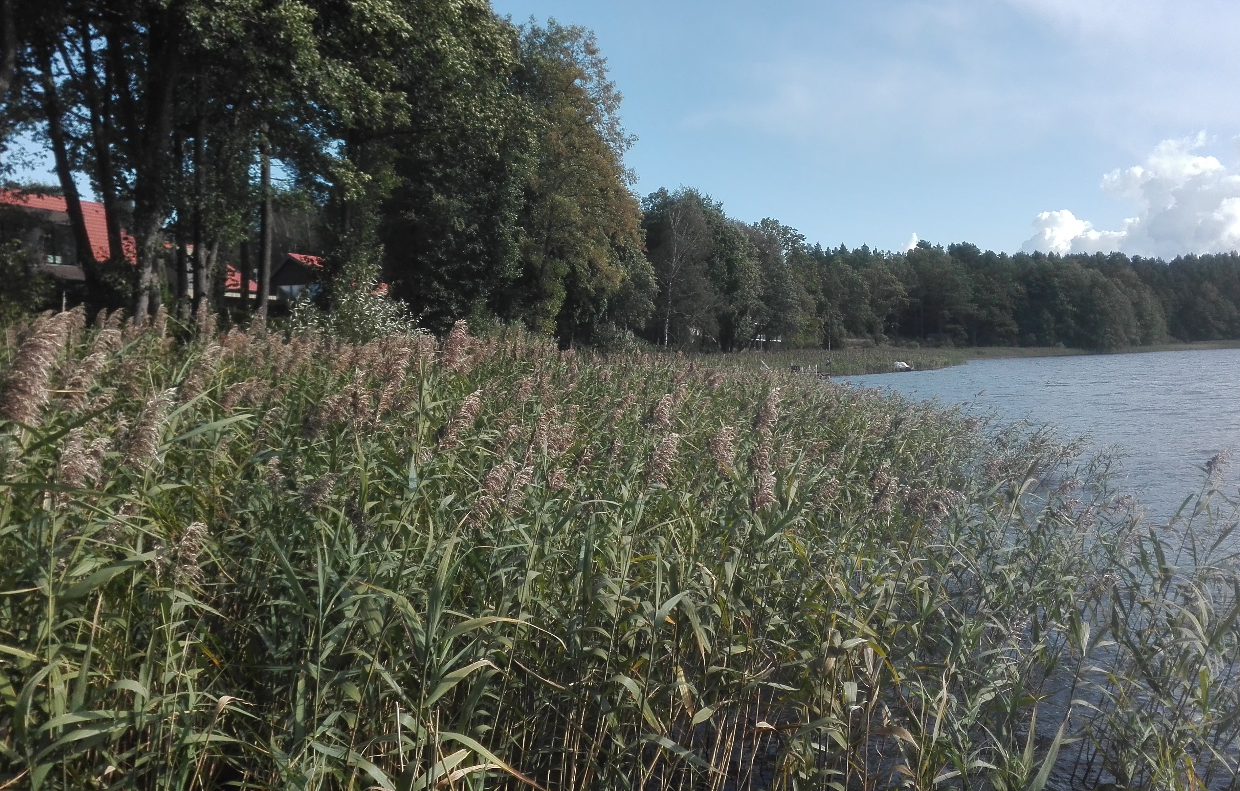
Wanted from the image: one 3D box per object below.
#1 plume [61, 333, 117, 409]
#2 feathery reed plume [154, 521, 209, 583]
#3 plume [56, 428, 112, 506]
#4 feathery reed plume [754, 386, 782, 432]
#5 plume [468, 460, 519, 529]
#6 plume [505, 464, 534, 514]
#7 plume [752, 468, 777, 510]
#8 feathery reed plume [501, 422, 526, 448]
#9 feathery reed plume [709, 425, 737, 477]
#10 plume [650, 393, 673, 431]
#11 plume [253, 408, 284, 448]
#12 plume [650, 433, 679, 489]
[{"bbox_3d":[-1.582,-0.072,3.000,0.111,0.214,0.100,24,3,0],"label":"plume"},{"bbox_3d":[-1.218,0.436,2.800,0.148,0.169,0.120,0,3,0],"label":"feathery reed plume"},{"bbox_3d":[-1.542,0.204,2.900,0.132,0.209,0.119,12,3,0],"label":"plume"},{"bbox_3d":[0.737,0.074,5.000,0.132,0.228,0.120,0,3,0],"label":"feathery reed plume"},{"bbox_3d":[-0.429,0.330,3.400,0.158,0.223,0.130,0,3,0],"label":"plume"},{"bbox_3d":[-0.360,0.338,3.600,0.099,0.175,0.100,0,3,0],"label":"plume"},{"bbox_3d":[0.703,0.455,4.900,0.098,0.195,0.088,8,3,0],"label":"plume"},{"bbox_3d":[-0.508,0.186,4.800,0.117,0.117,0.100,0,3,0],"label":"feathery reed plume"},{"bbox_3d":[0.449,0.243,4.400,0.121,0.219,0.120,0,3,0],"label":"feathery reed plume"},{"bbox_3d":[0.233,0.090,5.700,0.097,0.192,0.087,18,3,0],"label":"plume"},{"bbox_3d":[-1.497,0.136,4.300,0.123,0.173,0.110,0,3,0],"label":"plume"},{"bbox_3d":[0.186,0.268,4.200,0.082,0.216,0.074,18,3,0],"label":"plume"}]

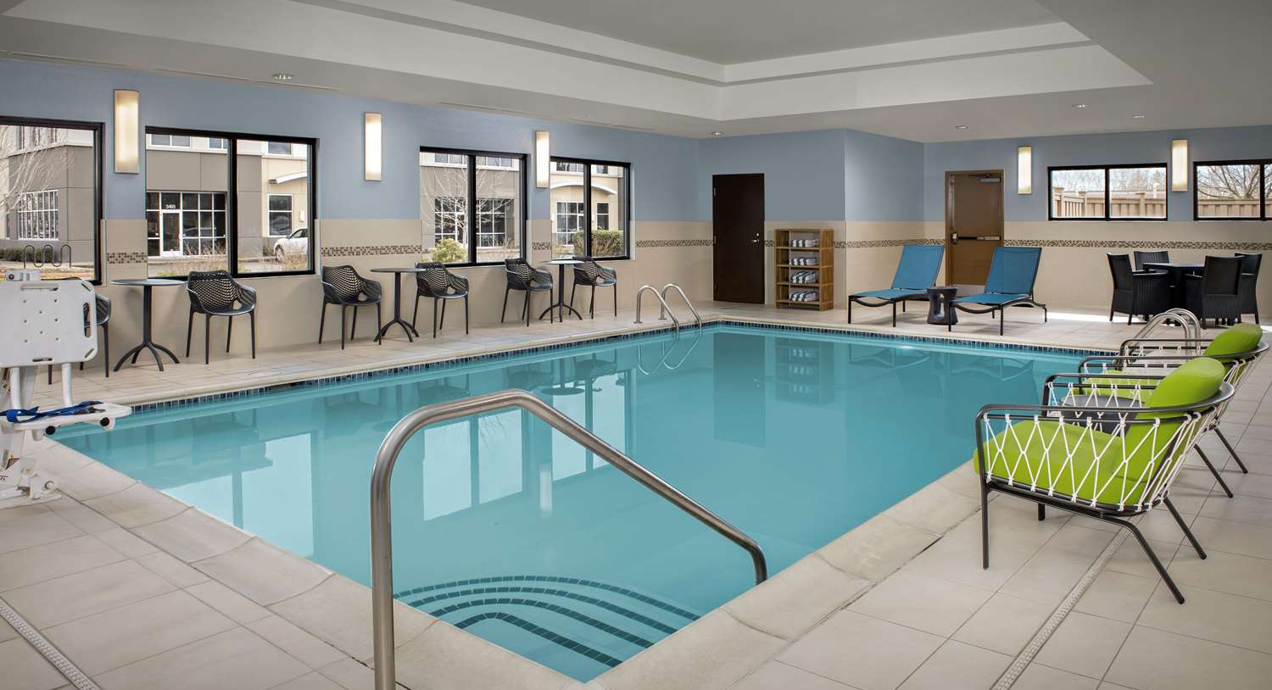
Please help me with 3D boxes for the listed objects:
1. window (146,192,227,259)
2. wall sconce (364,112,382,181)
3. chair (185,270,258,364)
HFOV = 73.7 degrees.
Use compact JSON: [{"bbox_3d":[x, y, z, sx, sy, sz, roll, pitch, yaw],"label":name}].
[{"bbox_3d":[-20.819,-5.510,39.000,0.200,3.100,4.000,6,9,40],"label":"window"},{"bbox_3d":[-2.889,-2.186,9.320,0.100,0.760,0.190,5,7,41],"label":"wall sconce"},{"bbox_3d":[-3.888,-0.270,7.945,0.590,0.810,0.550,5,8,44],"label":"chair"}]

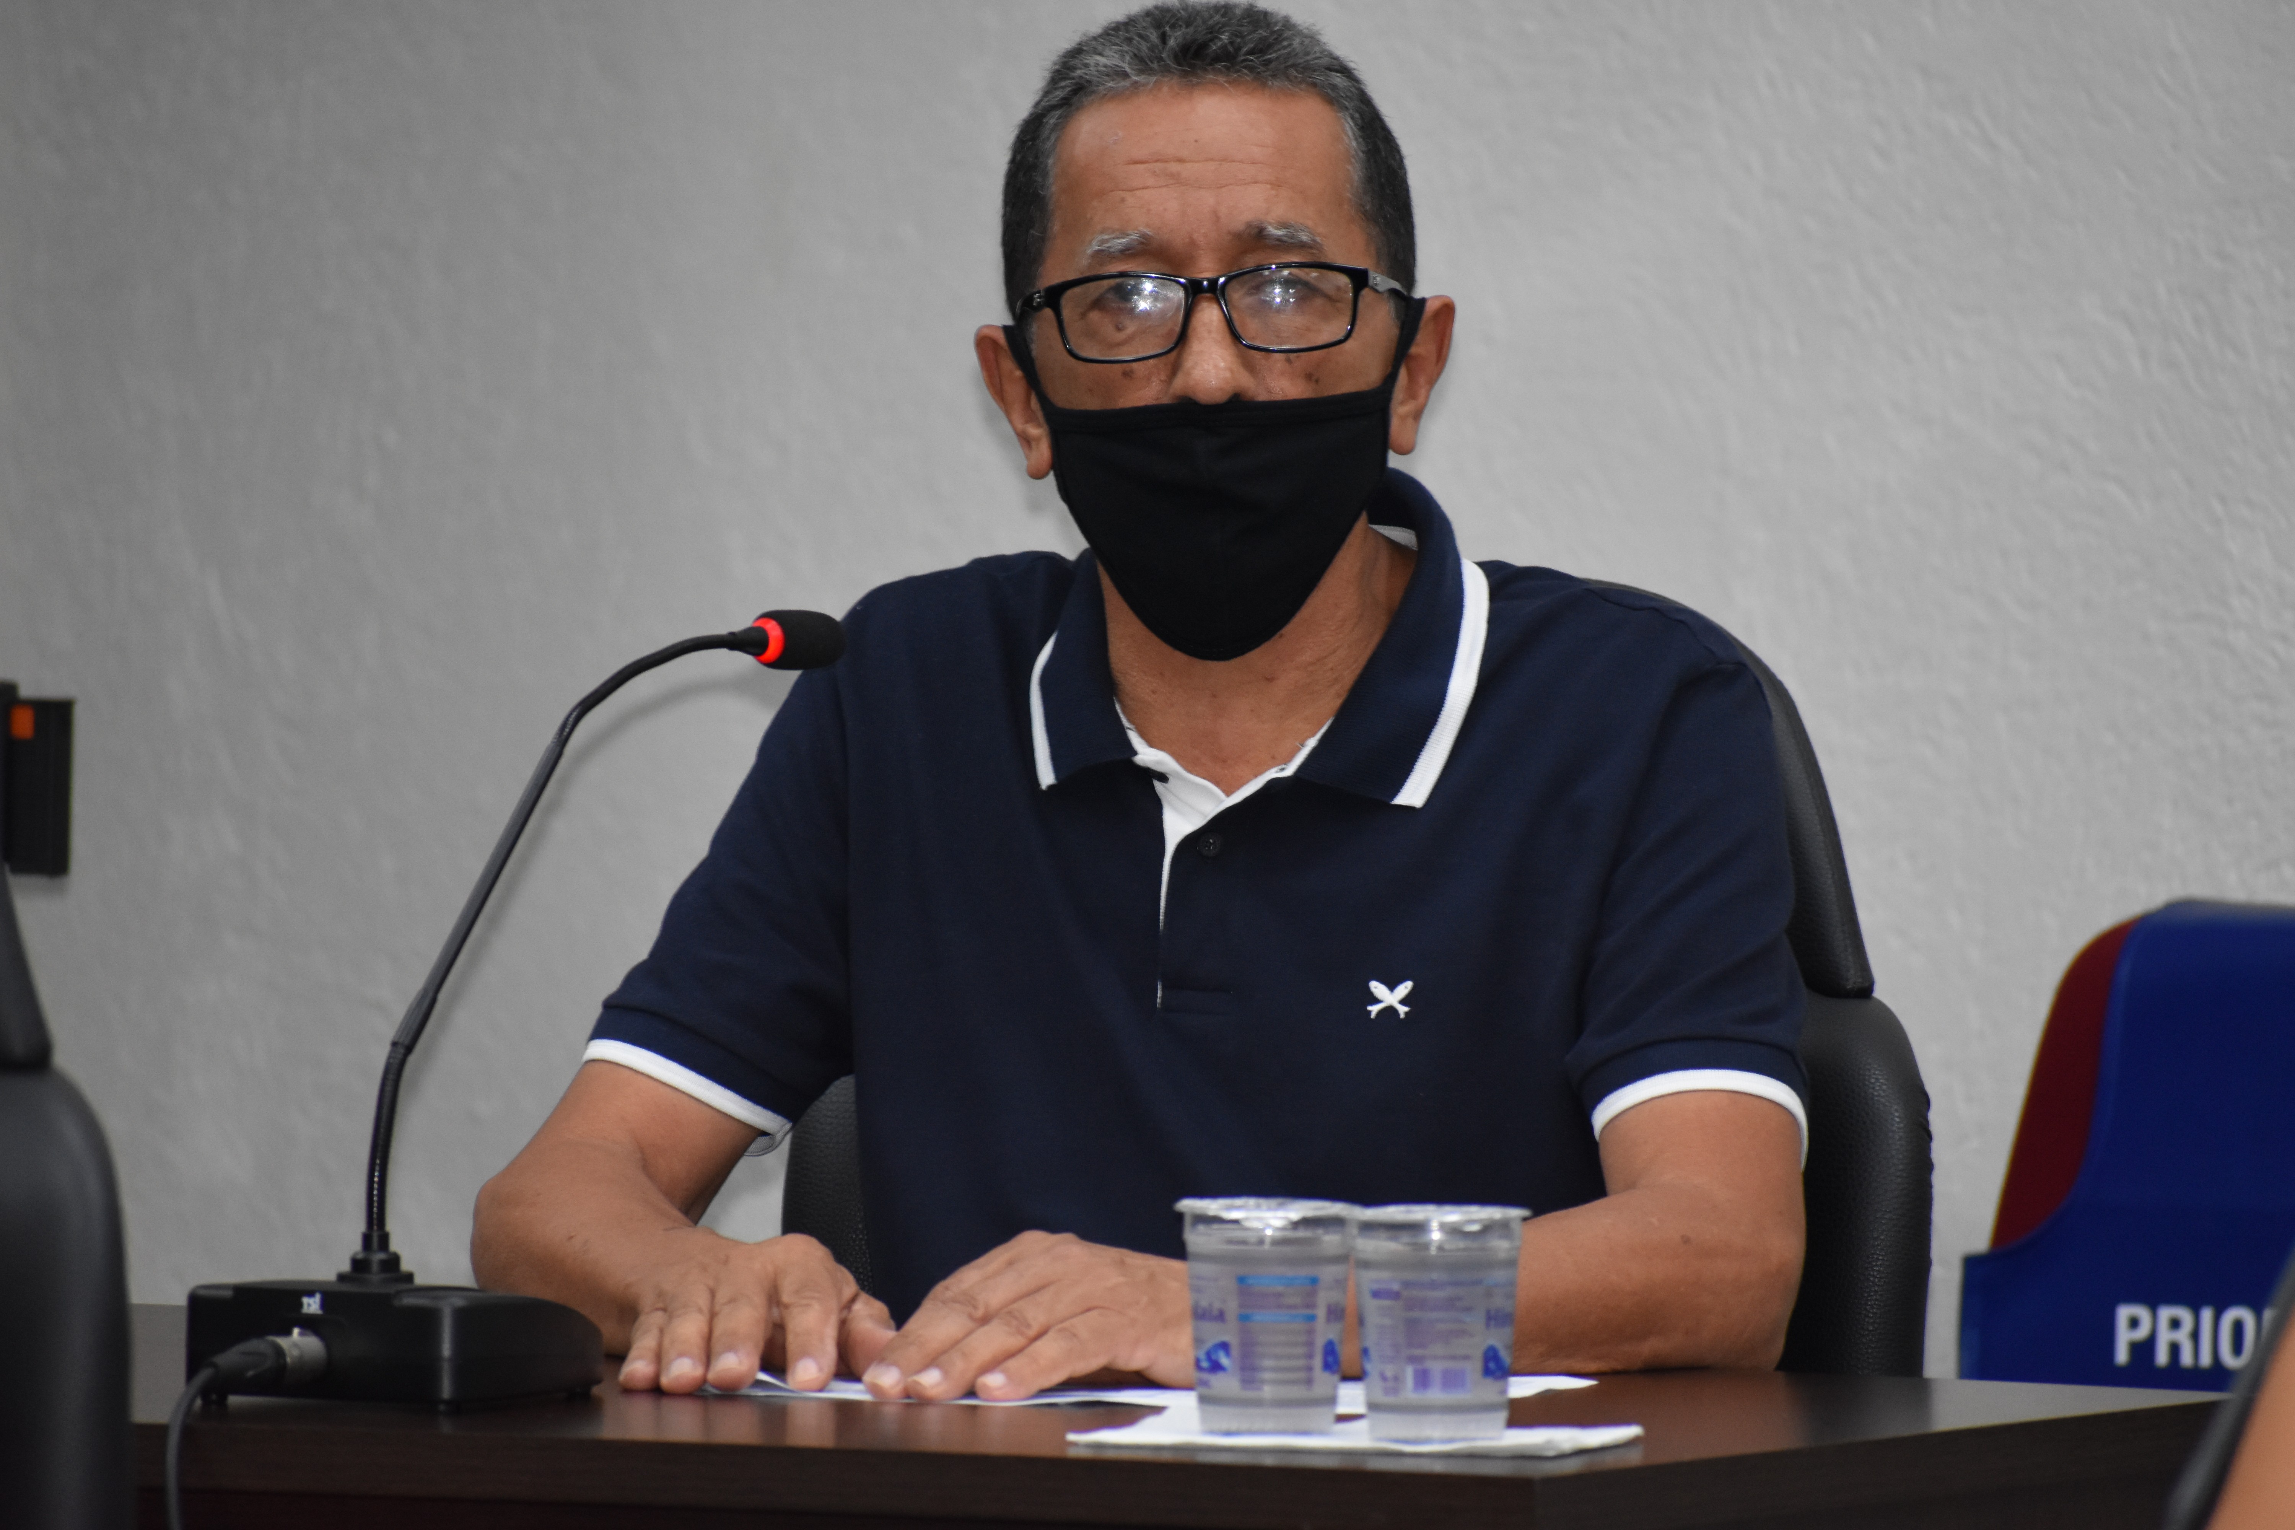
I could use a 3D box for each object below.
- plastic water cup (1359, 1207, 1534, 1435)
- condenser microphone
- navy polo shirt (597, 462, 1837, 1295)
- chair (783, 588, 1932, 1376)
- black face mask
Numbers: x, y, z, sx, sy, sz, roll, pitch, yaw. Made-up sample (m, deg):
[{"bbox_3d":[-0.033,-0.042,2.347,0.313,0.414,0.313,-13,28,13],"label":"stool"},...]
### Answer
[{"bbox_3d":[0.114,0.216,9.615,0.069,0.088,0.069,0,3,0],"label":"plastic water cup"},{"bbox_3d":[-0.225,0.095,9.923,0.115,0.300,0.410,1,3,28],"label":"condenser microphone"},{"bbox_3d":[0.020,0.179,10.194,0.465,0.600,0.330,0,3,9],"label":"navy polo shirt"},{"bbox_3d":[0.019,0.456,10.165,0.620,1.056,0.640,1,3,16],"label":"chair"},{"bbox_3d":[0.028,-0.115,10.090,0.168,0.145,0.130,-3,-2,2],"label":"black face mask"}]

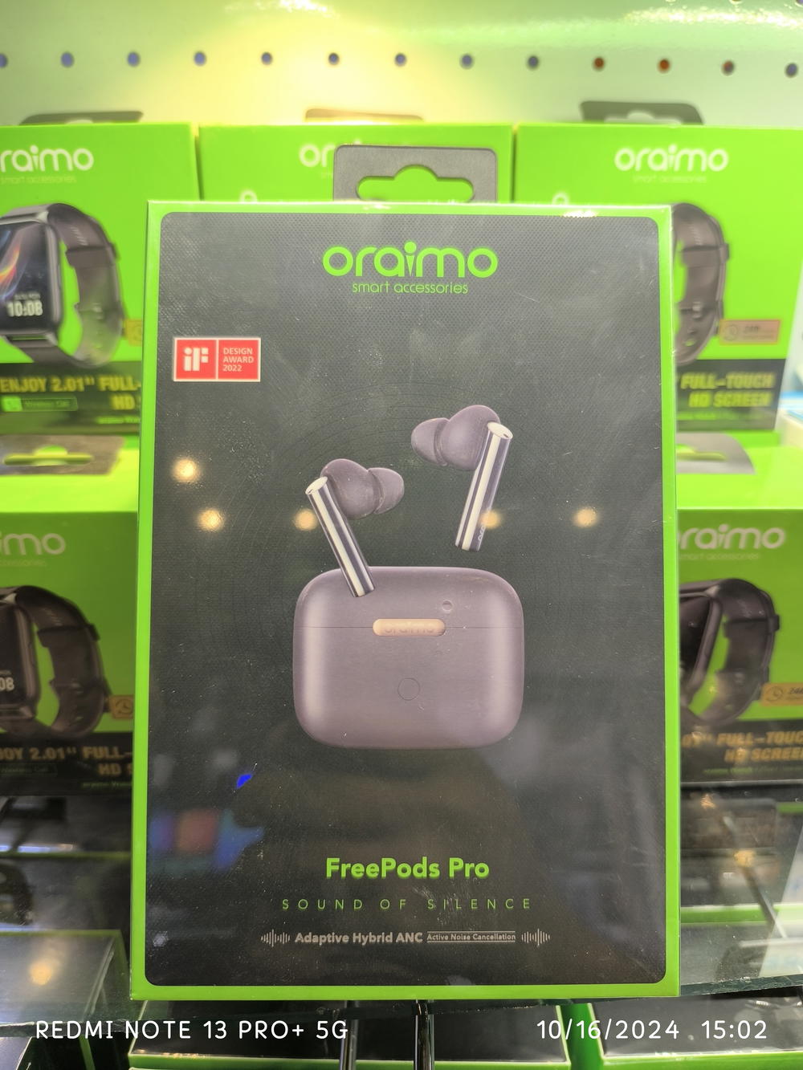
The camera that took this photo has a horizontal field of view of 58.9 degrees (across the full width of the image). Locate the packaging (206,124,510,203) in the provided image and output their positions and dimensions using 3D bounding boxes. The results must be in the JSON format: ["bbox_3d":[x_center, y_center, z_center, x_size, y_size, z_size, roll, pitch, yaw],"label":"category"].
[{"bbox_3d":[-0.014,-0.092,0.258,0.094,0.090,0.066,-1,21,-2],"label":"packaging"}]

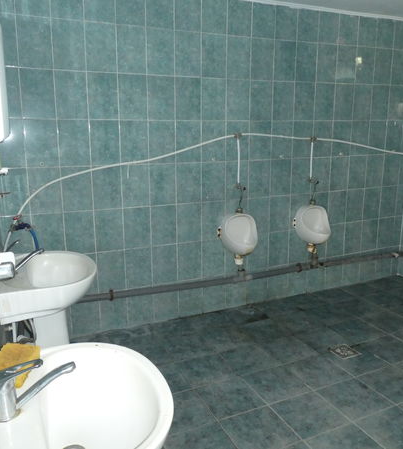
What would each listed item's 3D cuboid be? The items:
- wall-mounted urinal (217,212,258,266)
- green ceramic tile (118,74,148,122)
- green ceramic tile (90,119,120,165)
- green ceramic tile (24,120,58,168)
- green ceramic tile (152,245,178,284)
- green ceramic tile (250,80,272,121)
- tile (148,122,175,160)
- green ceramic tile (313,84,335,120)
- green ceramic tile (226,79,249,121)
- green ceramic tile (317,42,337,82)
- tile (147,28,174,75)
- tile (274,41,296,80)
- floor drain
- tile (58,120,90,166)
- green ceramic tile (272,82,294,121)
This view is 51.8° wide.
[{"bbox_3d":[0.331,0.114,3.184,0.330,0.375,0.265,-6,14,-23],"label":"wall-mounted urinal"},{"bbox_3d":[-0.460,-0.856,2.797,0.198,0.297,0.010,-6,14,-22],"label":"green ceramic tile"},{"bbox_3d":[-0.644,-0.549,2.803,0.200,0.300,0.010,-6,13,-22],"label":"green ceramic tile"},{"bbox_3d":[-1.014,-0.513,2.651,0.200,0.300,0.010,-6,13,-22],"label":"green ceramic tile"},{"bbox_3d":[-0.267,0.297,3.141,0.200,0.300,0.010,-6,13,-22],"label":"green ceramic tile"},{"bbox_3d":[0.460,-0.947,3.179,0.198,0.297,0.010,-6,14,-22],"label":"green ceramic tile"},{"bbox_3d":[-0.275,-0.582,2.948,0.200,0.300,0.010,-6,13,-22],"label":"tile"},{"bbox_3d":[1.023,-1.012,3.445,0.200,0.300,0.010,-6,14,-23],"label":"green ceramic tile"},{"bbox_3d":[0.276,-0.930,3.111,0.200,0.300,0.010,-6,13,-22],"label":"green ceramic tile"},{"bbox_3d":[1.011,-1.295,3.348,0.200,0.300,0.010,-6,13,-22],"label":"green ceramic tile"},{"bbox_3d":[-0.279,-1.154,2.791,0.198,0.295,0.010,-6,14,-23],"label":"tile"},{"bbox_3d":[0.642,-1.257,3.189,0.198,0.297,0.010,-6,14,-22],"label":"tile"},{"bbox_3d":[0.957,0.851,2.769,0.144,0.010,0.144,-6,14,-23],"label":"floor drain"},{"bbox_3d":[-0.827,-0.528,2.712,0.198,0.297,0.010,-6,14,-22],"label":"tile"},{"bbox_3d":[0.642,-0.960,3.240,0.198,0.295,0.010,-6,14,-23],"label":"green ceramic tile"}]

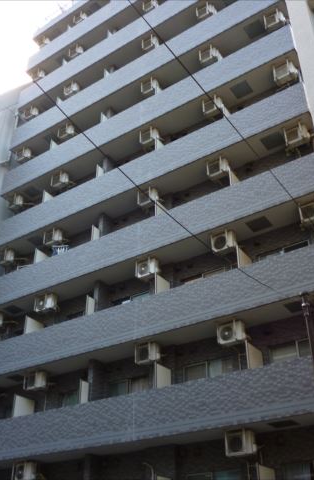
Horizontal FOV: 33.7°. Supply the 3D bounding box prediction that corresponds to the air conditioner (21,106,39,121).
[{"bbox_3d":[-6.605,-6.632,27.412,0.700,0.540,0.280,-20,-38,28],"label":"air conditioner"}]

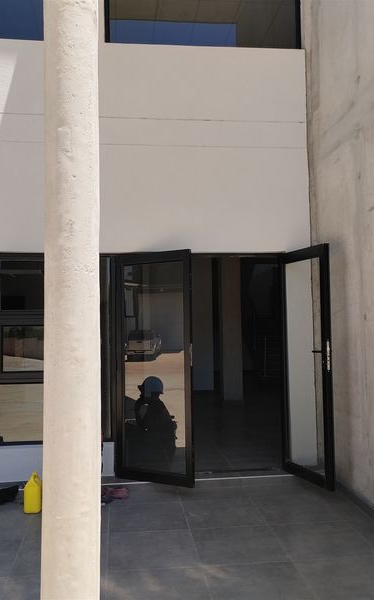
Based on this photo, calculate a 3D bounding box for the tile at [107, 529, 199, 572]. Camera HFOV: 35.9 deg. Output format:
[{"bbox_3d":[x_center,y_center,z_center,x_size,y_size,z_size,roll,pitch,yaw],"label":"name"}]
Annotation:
[{"bbox_3d":[-0.238,1.711,3.962,0.600,0.010,0.600,0,0,-7],"label":"tile"}]

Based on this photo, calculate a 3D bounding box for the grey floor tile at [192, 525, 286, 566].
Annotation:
[{"bbox_3d":[0.358,1.708,4.031,0.600,0.010,0.600,0,0,-7],"label":"grey floor tile"}]

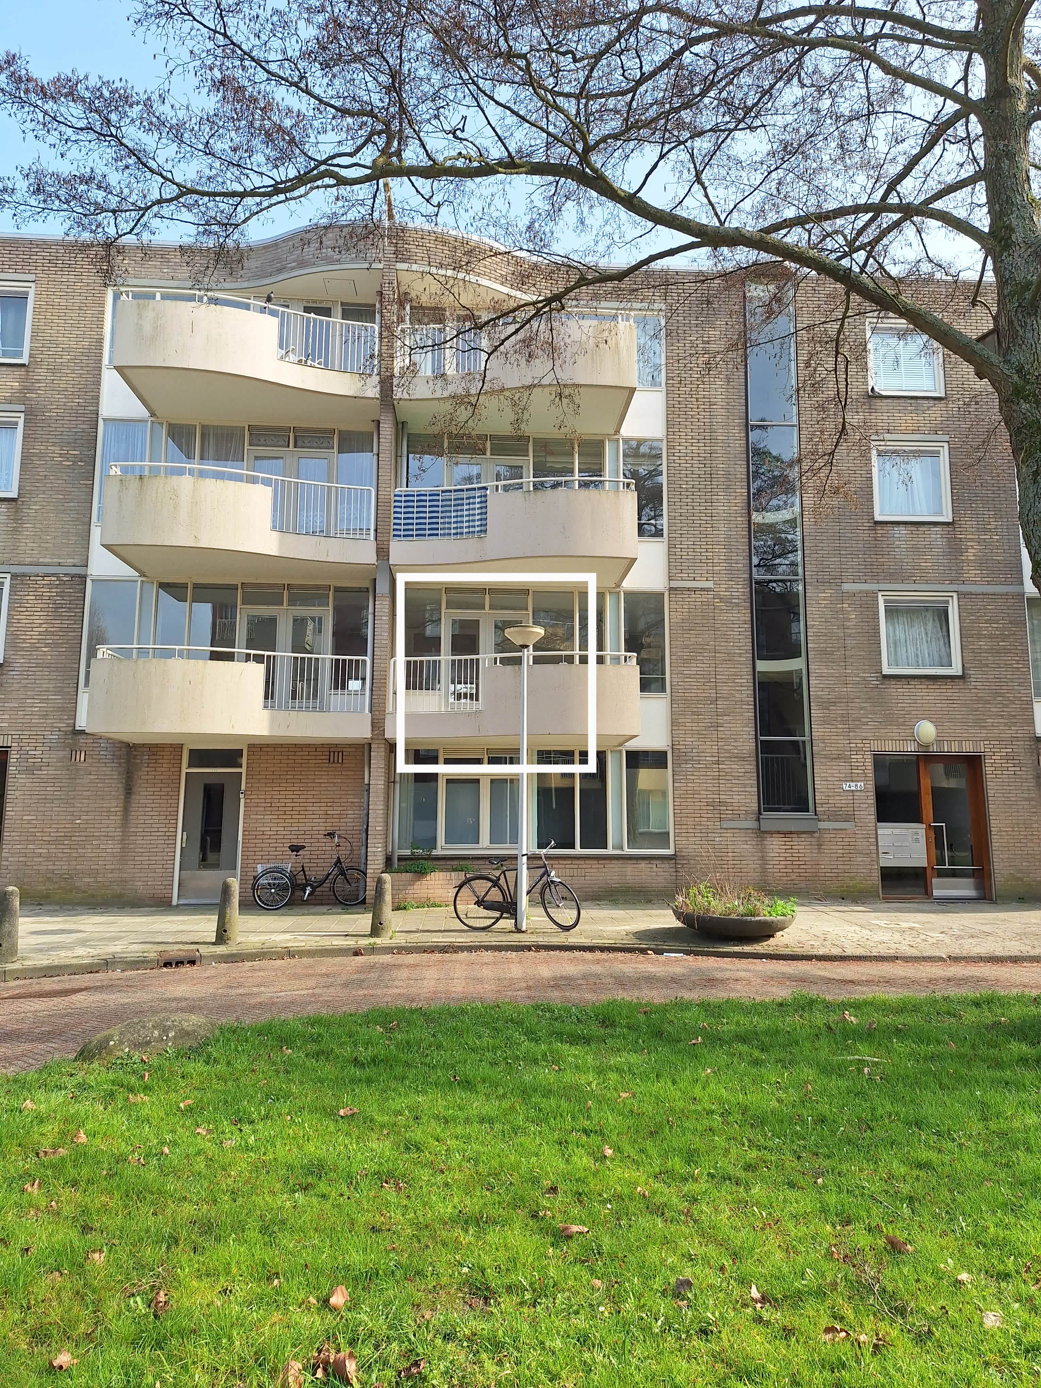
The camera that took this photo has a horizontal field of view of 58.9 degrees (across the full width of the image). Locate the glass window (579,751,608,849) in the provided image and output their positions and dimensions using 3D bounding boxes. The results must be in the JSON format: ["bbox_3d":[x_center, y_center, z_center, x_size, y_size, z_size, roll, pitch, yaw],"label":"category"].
[{"bbox_3d":[1.189,1.715,14.981,0.497,1.637,0.100,1,-8,-3],"label":"glass window"}]

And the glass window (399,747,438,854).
[{"bbox_3d":[-1.623,1.691,14.809,0.632,1.661,0.100,1,-8,-3],"label":"glass window"}]

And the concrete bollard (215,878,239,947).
[{"bbox_3d":[-3.473,2.582,10.980,0.290,0.774,0.290,1,-8,-3],"label":"concrete bollard"}]

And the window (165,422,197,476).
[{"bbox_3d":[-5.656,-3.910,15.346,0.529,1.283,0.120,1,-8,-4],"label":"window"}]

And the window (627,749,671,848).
[{"bbox_3d":[2.111,1.758,15.309,0.758,1.628,0.080,1,-8,-5],"label":"window"}]

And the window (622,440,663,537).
[{"bbox_3d":[2.099,-3.542,15.868,0.717,1.751,0.120,1,-8,-4],"label":"window"}]

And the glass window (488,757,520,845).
[{"bbox_3d":[-0.227,1.711,14.893,0.613,1.514,0.100,1,-8,-3],"label":"glass window"}]

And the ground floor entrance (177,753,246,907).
[{"bbox_3d":[-4.982,2.108,14.802,0.950,2.463,0.150,1,-8,-3],"label":"ground floor entrance"}]

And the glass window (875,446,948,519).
[{"bbox_3d":[6.957,-3.769,16.401,1.310,1.330,0.100,1,-8,-3],"label":"glass window"}]

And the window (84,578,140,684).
[{"bbox_3d":[-6.643,-1.005,14.987,0.800,1.760,0.100,1,-8,-3],"label":"window"}]

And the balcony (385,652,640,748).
[{"bbox_3d":[-0.168,0.118,14.250,3.776,1.250,1.752,1,-8,-3],"label":"balcony"}]

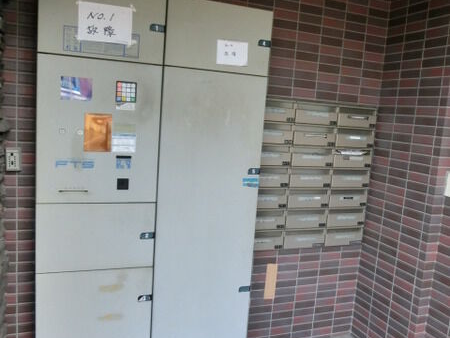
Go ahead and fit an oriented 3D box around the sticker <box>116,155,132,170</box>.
[{"bbox_3d":[-0.441,-0.029,1.798,0.065,0.059,0.005,1,8,-21],"label":"sticker"}]

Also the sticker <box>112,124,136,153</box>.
[{"bbox_3d":[-0.434,-0.133,1.784,0.103,0.125,0.005,1,8,-21],"label":"sticker"}]

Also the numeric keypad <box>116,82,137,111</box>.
[{"bbox_3d":[-0.419,-0.310,1.760,0.089,0.121,0.005,1,8,-21],"label":"numeric keypad"}]

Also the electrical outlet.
[{"bbox_3d":[-0.932,-0.044,1.834,0.059,0.106,0.025,1,8,-21],"label":"electrical outlet"}]

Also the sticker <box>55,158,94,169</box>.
[{"bbox_3d":[-0.624,-0.020,1.729,0.152,0.036,0.005,1,8,-21],"label":"sticker"}]

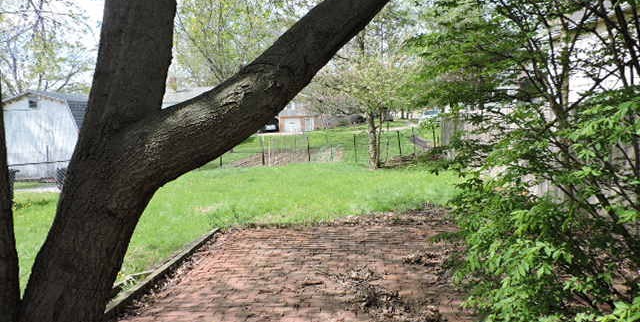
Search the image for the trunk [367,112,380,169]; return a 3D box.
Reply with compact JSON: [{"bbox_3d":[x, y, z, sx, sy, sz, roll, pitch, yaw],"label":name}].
[{"bbox_3d":[2.074,-0.783,17.200,0.480,2.300,0.420,-1,6,0],"label":"trunk"}]

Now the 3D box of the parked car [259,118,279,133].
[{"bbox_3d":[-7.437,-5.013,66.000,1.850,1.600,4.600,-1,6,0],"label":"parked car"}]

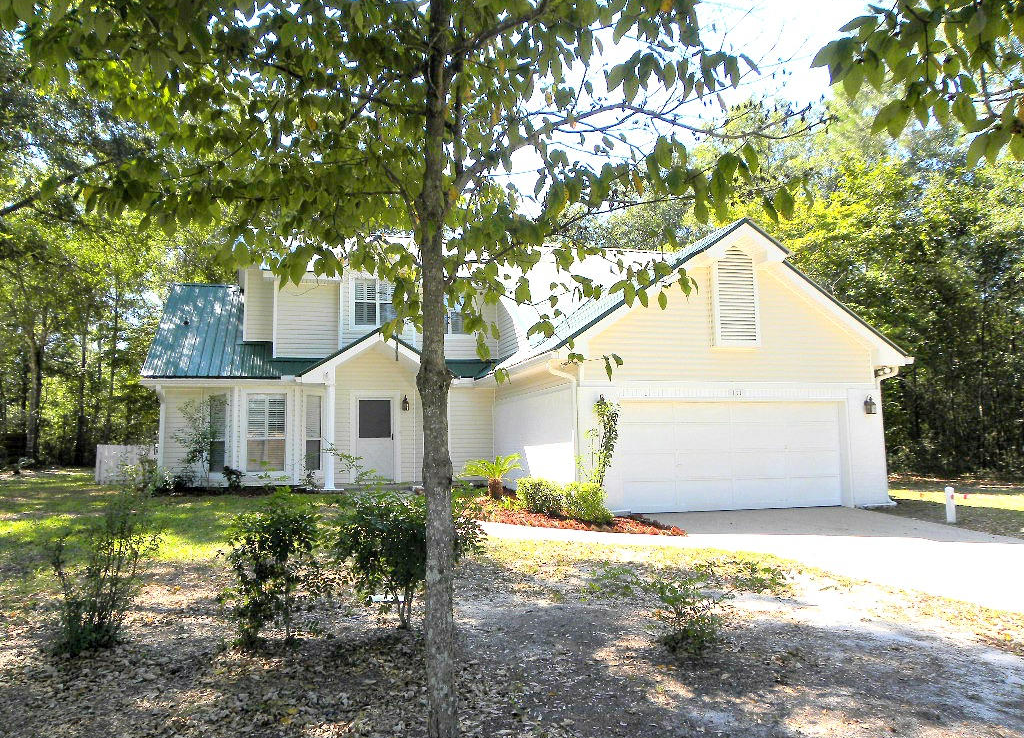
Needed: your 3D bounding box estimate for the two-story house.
[{"bbox_3d":[-1.105,-0.506,20.161,15.540,7.600,13.750,1,-6,-15],"label":"two-story house"}]

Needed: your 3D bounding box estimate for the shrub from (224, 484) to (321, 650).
[{"bbox_3d":[-1.833,1.496,5.887,0.750,1.178,0.713,1,-6,-17],"label":"shrub"}]

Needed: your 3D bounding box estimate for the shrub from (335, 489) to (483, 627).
[{"bbox_3d":[-0.866,1.562,6.423,1.189,1.113,1.070,0,-5,-8],"label":"shrub"}]

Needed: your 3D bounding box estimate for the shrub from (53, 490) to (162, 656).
[{"bbox_3d":[-3.034,1.493,5.792,0.810,1.203,0.770,2,-6,-27],"label":"shrub"}]

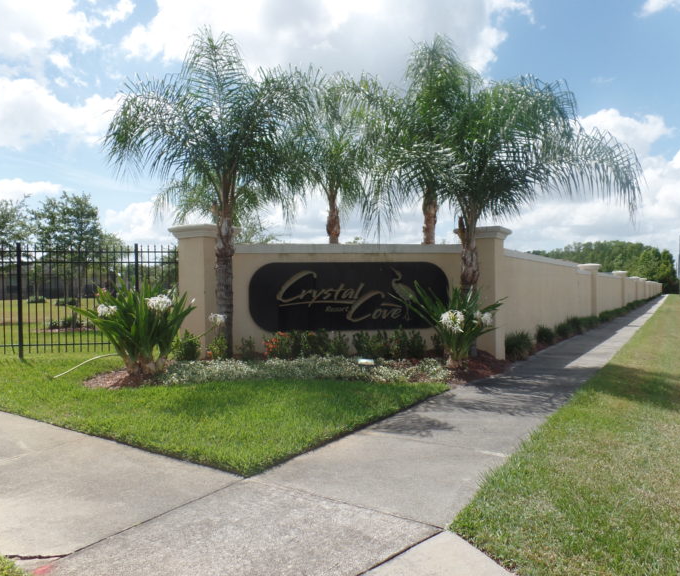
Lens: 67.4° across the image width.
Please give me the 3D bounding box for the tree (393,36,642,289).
[{"bbox_3d":[3.080,-1.500,8.950,4.300,5.450,3.800,0,0,0],"label":"tree"}]

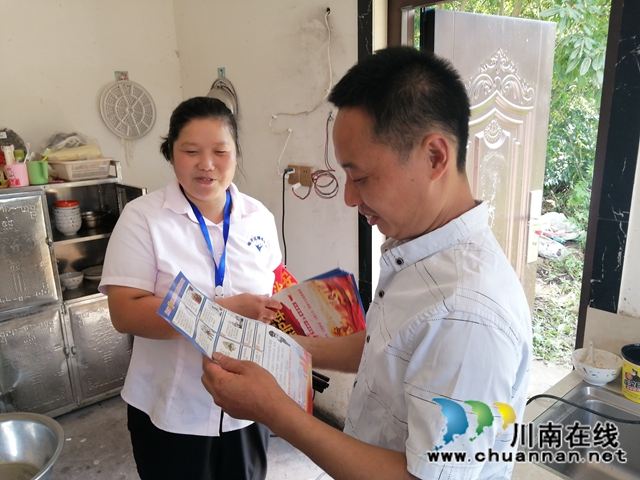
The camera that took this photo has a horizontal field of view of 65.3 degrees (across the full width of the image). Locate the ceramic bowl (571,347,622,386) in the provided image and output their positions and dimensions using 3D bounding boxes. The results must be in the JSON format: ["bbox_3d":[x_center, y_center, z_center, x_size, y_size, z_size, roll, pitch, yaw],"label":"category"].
[{"bbox_3d":[0.748,0.351,1.357,0.124,0.065,0.124,-1,14,0],"label":"ceramic bowl"}]

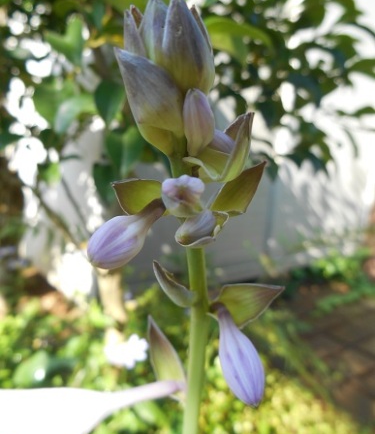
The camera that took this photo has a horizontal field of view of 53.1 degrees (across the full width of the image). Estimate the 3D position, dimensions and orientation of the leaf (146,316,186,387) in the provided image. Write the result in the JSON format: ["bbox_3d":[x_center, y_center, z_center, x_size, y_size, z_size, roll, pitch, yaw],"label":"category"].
[{"bbox_3d":[-0.011,0.073,0.205,0.017,0.042,0.011,-26,3,-24],"label":"leaf"}]

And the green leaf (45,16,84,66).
[{"bbox_3d":[-0.262,-0.376,0.800,0.080,0.100,0.045,12,0,-4],"label":"green leaf"}]

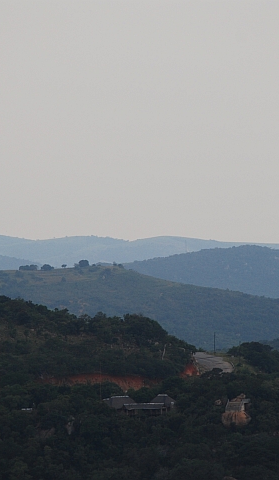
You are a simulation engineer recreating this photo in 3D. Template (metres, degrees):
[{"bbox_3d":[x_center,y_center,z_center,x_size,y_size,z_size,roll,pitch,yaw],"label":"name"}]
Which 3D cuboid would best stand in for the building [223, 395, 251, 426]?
[{"bbox_3d":[34.677,60.953,1440.000,9.800,11.200,8.500,0,0,10],"label":"building"}]

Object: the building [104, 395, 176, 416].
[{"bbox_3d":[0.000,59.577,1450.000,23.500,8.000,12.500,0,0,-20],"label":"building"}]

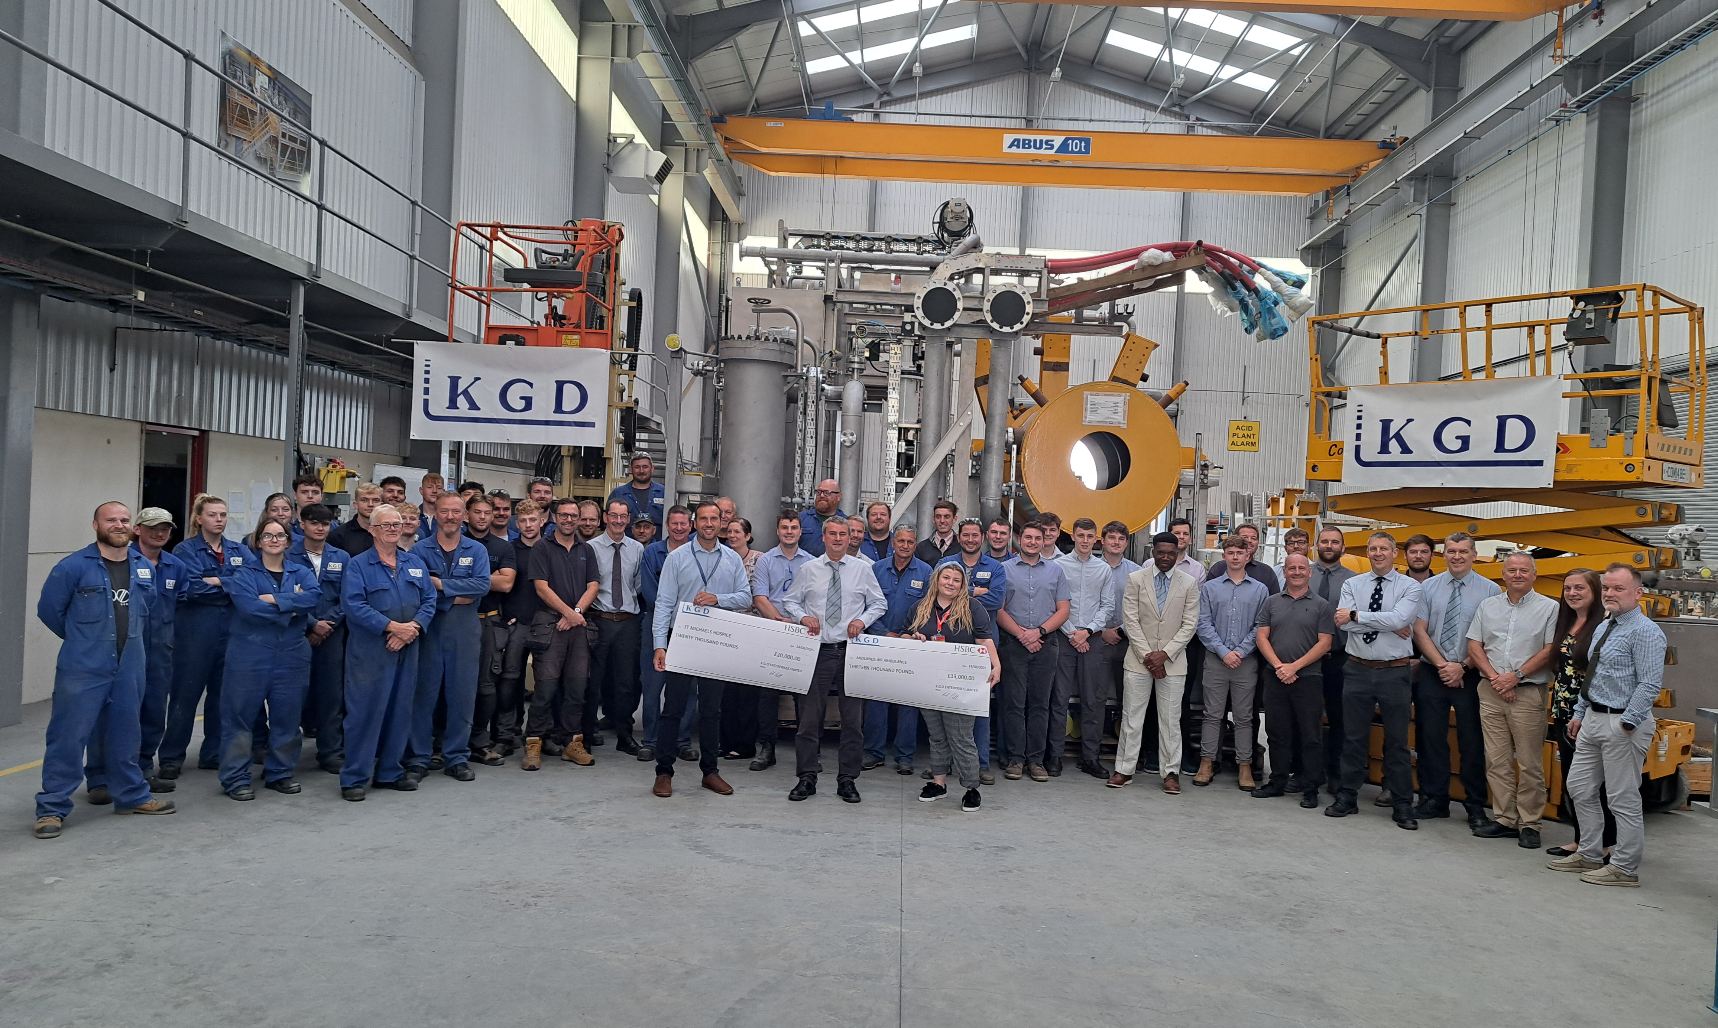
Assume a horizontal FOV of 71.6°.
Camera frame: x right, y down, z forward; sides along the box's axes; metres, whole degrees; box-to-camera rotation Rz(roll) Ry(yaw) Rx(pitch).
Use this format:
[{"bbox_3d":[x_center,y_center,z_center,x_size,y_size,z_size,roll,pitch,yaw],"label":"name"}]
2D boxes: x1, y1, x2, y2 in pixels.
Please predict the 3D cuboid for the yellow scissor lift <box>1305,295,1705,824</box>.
[{"bbox_3d":[4.661,0.283,8.867,1.150,3.550,2.450,3,0,-38],"label":"yellow scissor lift"}]

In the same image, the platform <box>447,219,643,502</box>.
[{"bbox_3d":[-2.552,-0.302,10.002,1.380,4.000,1.600,3,0,2],"label":"platform"}]

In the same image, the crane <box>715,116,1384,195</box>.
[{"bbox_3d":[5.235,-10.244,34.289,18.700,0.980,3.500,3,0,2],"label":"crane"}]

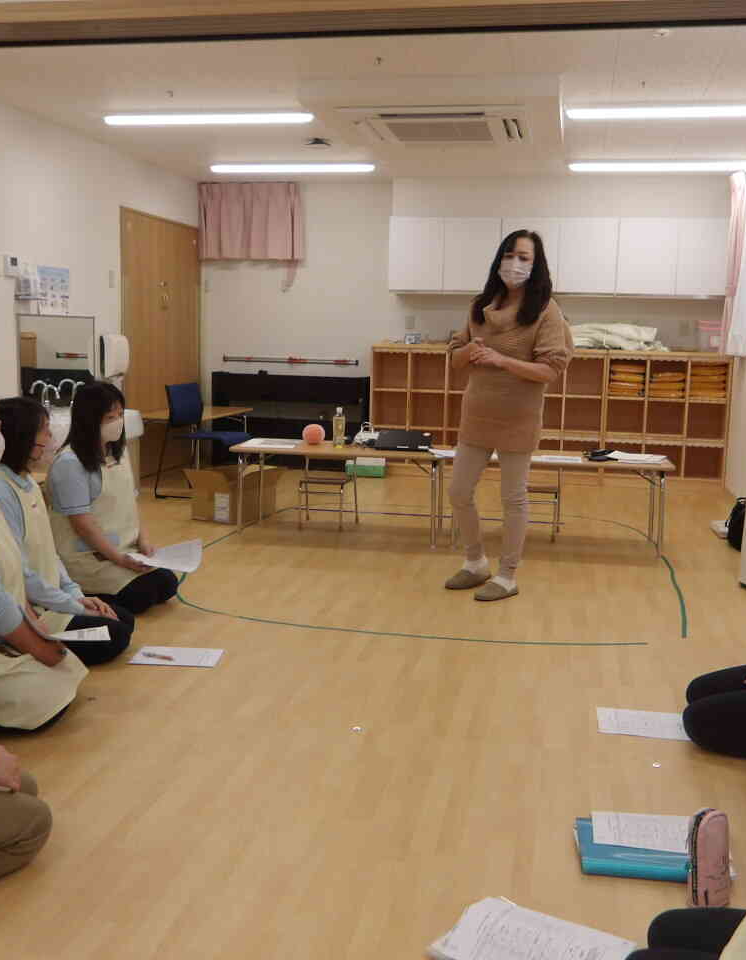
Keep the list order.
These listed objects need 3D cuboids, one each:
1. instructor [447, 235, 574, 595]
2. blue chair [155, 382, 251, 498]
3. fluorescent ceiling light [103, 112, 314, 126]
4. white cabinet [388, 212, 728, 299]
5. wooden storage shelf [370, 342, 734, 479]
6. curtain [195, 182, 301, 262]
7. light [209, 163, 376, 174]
[{"bbox_3d":[0.603,-0.278,4.351,0.500,1.570,0.390,9,11,41],"label":"instructor"},{"bbox_3d":[-1.143,-0.283,6.794,0.530,0.770,0.500,4,9,14],"label":"blue chair"},{"bbox_3d":[-0.945,-2.064,5.702,1.260,0.070,0.130,3,9,10],"label":"fluorescent ceiling light"},{"bbox_3d":[1.415,-1.708,7.689,2.560,0.570,0.380,3,9,10],"label":"white cabinet"},{"bbox_3d":[1.352,-0.512,7.885,2.720,1.040,0.370,3,9,10],"label":"wooden storage shelf"},{"bbox_3d":[-1.078,-2.247,8.666,0.950,0.660,0.120,3,9,11],"label":"curtain"},{"bbox_3d":[-0.610,-2.386,7.642,1.260,0.070,0.160,3,9,11],"label":"light"}]

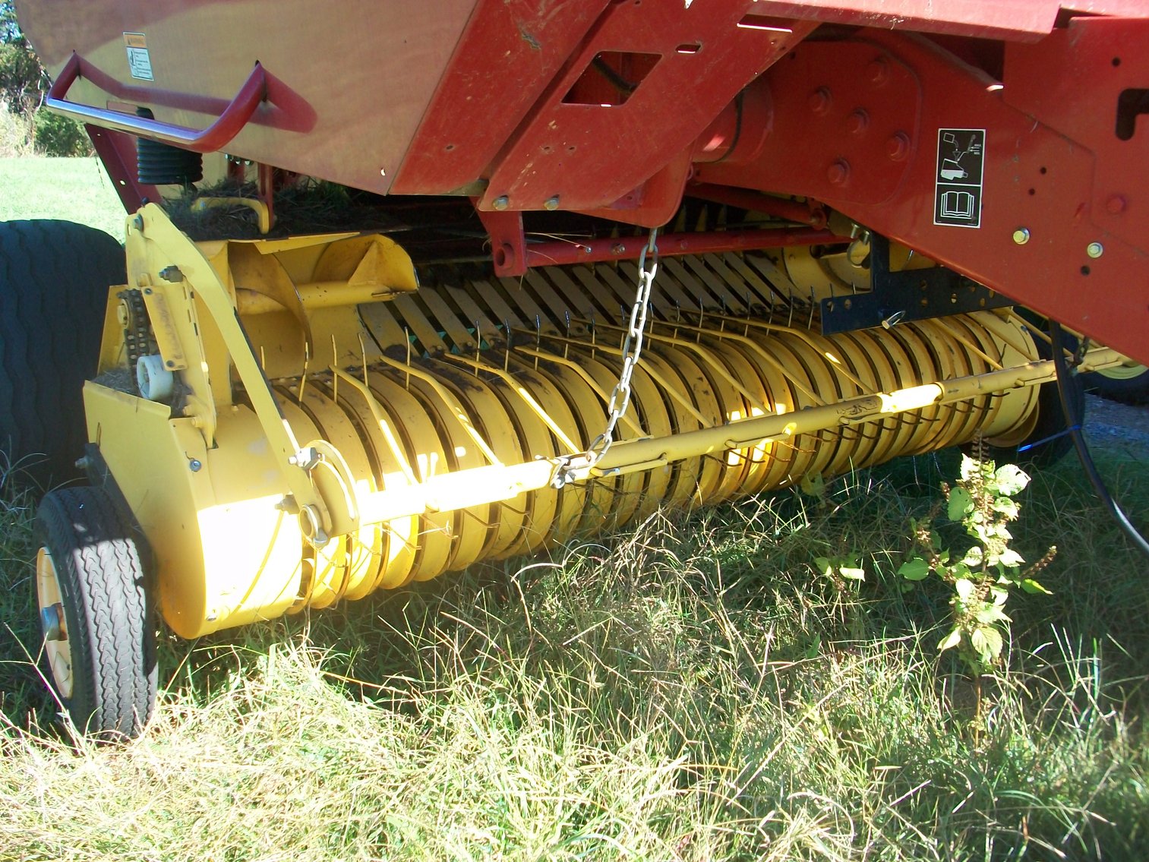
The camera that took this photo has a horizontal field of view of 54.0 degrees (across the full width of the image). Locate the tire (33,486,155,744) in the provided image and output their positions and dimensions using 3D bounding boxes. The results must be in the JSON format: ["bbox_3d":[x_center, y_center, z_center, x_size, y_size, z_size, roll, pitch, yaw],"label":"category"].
[{"bbox_3d":[-0.748,0.286,1.753,0.110,0.400,0.400,-10,18,-35],"label":"tire"}]

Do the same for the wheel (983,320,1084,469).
[{"bbox_3d":[1.171,-0.080,3.060,0.110,0.405,0.405,-10,18,-35],"label":"wheel"}]

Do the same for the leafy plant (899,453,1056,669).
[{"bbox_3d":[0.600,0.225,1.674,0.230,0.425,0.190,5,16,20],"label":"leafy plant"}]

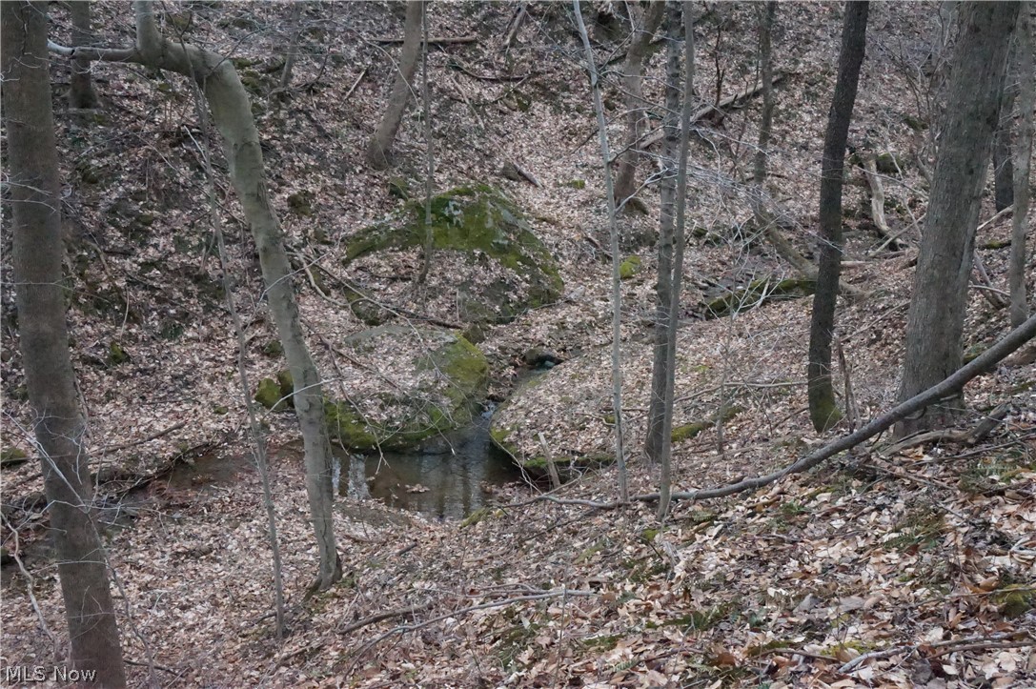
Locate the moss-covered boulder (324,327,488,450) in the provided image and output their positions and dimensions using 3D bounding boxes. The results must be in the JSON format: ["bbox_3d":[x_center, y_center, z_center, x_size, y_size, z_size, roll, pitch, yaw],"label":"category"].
[{"bbox_3d":[-1.500,0.570,15.000,2.100,1.150,1.850,0,15,0],"label":"moss-covered boulder"}]

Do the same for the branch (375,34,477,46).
[{"bbox_3d":[-1.810,-5.960,22.000,2.050,0.130,0.170,0,15,0],"label":"branch"}]

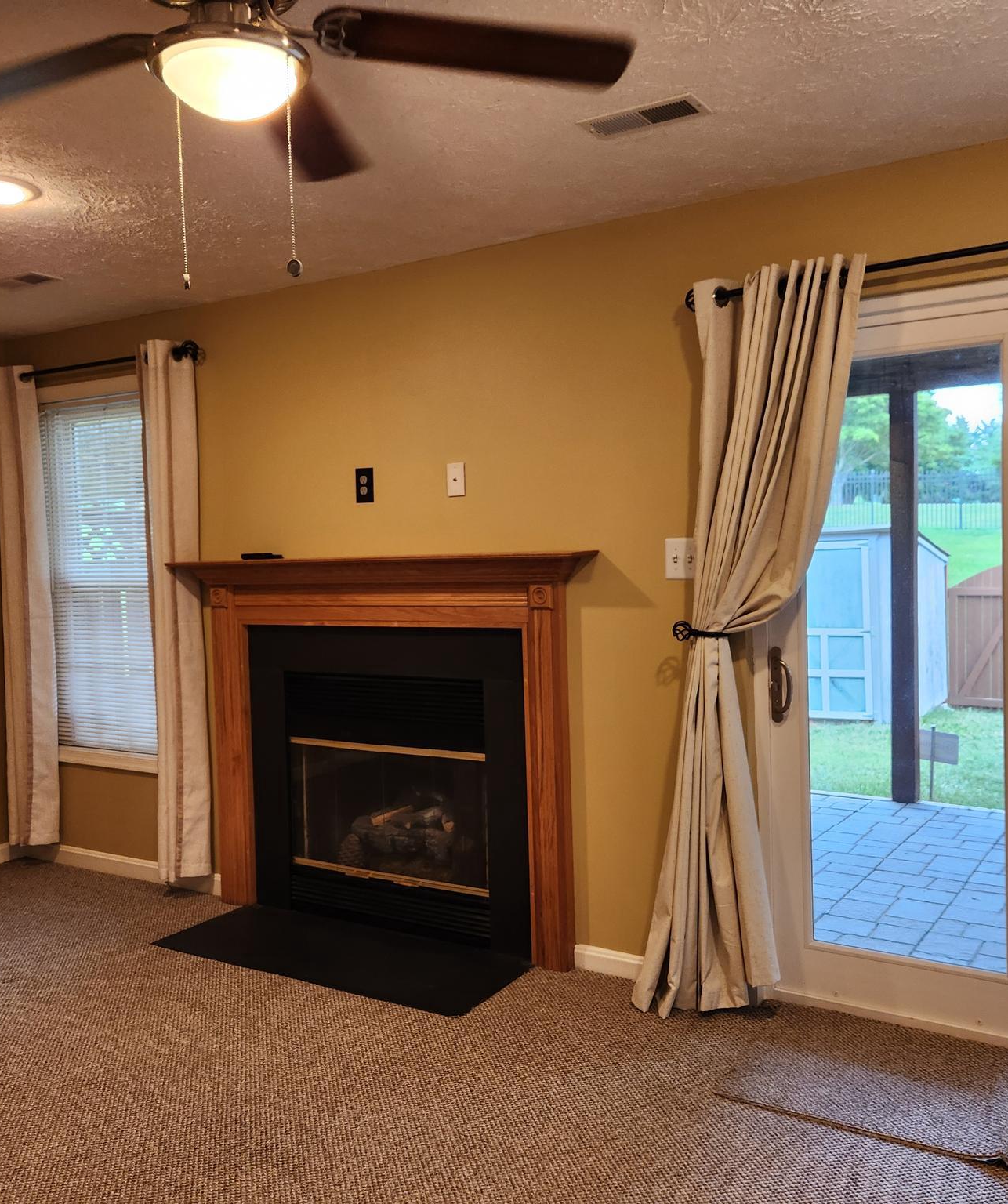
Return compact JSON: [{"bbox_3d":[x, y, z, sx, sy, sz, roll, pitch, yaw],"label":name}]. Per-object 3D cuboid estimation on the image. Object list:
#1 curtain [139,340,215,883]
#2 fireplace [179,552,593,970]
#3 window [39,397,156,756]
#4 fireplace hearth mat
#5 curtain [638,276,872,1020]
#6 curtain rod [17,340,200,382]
[{"bbox_3d":[-1.325,0.050,4.294,0.302,2.185,0.117,0,3,31],"label":"curtain"},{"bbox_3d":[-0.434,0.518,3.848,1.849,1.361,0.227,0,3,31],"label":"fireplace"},{"bbox_3d":[-1.726,-0.111,4.652,0.784,1.554,0.069,0,3,31],"label":"window"},{"bbox_3d":[-0.576,1.202,3.680,1.301,0.021,0.450,0,3,31],"label":"fireplace hearth mat"},{"bbox_3d":[0.681,0.141,3.020,0.681,2.131,0.220,0,3,31],"label":"curtain"},{"bbox_3d":[-1.674,-0.991,4.444,1.183,0.069,0.076,0,3,31],"label":"curtain rod"}]

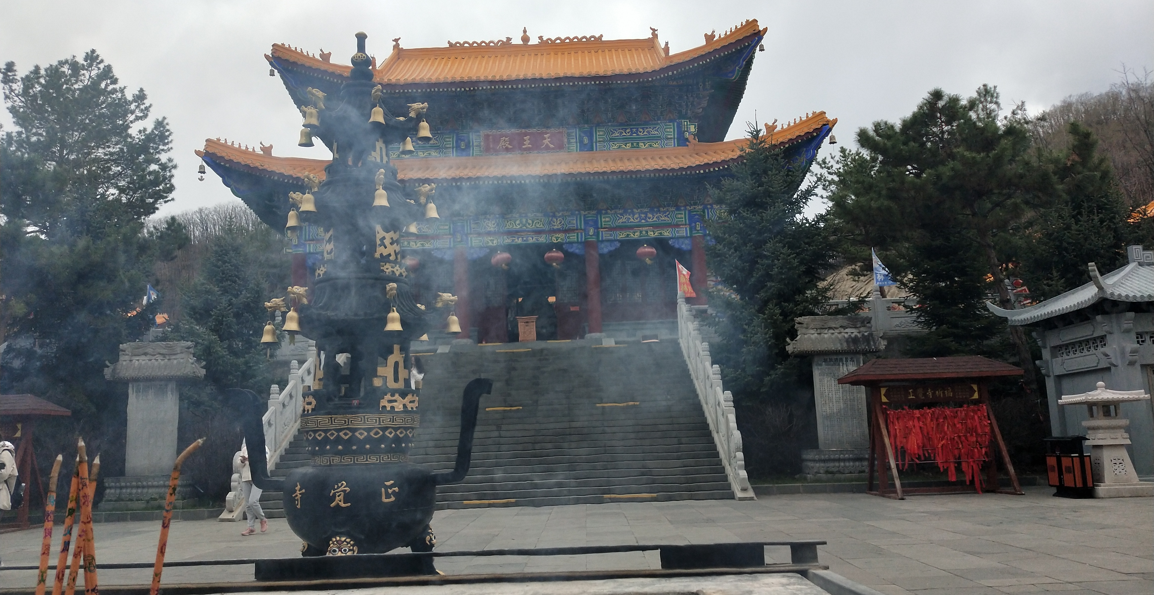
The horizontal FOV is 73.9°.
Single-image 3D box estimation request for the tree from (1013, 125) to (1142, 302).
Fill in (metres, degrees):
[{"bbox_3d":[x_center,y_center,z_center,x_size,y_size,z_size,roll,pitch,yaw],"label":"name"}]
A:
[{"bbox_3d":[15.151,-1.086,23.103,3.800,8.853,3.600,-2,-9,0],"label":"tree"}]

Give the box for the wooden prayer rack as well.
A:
[{"bbox_3d":[7.058,2.521,15.106,3.100,2.670,1.650,-2,-9,0],"label":"wooden prayer rack"}]

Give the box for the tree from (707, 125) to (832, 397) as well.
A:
[{"bbox_3d":[5.331,-0.468,20.993,3.350,9.156,3.300,-2,-9,0],"label":"tree"}]

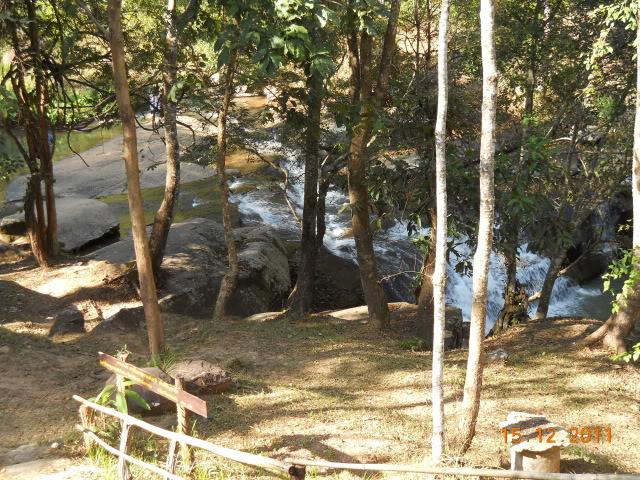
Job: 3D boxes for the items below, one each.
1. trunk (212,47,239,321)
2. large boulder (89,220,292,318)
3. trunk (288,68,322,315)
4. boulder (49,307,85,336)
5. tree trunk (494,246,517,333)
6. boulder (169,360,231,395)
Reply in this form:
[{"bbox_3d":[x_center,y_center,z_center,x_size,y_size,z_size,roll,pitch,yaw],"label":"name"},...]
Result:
[{"bbox_3d":[-1.317,-0.769,15.800,0.340,3.900,0.340,0,14,0],"label":"trunk"},{"bbox_3d":[-1.832,0.383,16.900,2.900,1.150,2.200,0,14,0],"label":"large boulder"},{"bbox_3d":[-0.196,-0.649,15.900,0.460,3.450,0.440,0,14,0],"label":"trunk"},{"bbox_3d":[-3.413,1.096,15.200,0.460,0.350,0.400,0,14,0],"label":"boulder"},{"bbox_3d":[2.530,0.676,15.400,0.290,1.180,0.290,0,14,0],"label":"tree trunk"},{"bbox_3d":[-1.423,1.617,13.300,0.740,0.290,0.560,0,14,0],"label":"boulder"}]

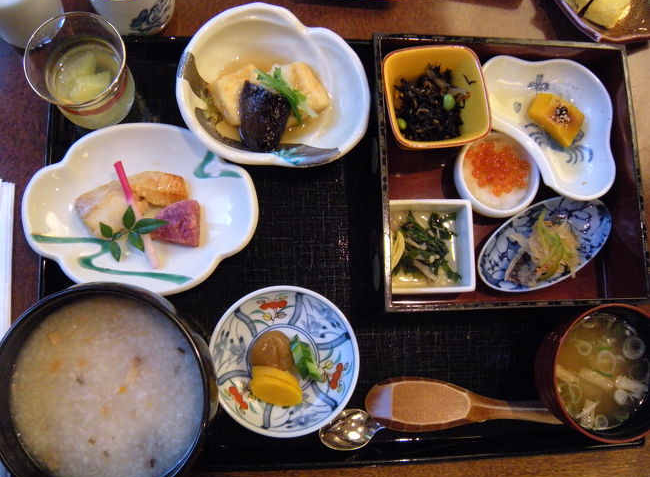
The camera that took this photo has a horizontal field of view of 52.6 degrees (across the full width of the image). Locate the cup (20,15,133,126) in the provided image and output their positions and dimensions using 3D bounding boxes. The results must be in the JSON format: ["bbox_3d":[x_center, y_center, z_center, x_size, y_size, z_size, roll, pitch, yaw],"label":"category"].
[{"bbox_3d":[-0.188,-0.126,0.518,0.073,0.074,0.073,0,80,-7],"label":"cup"}]

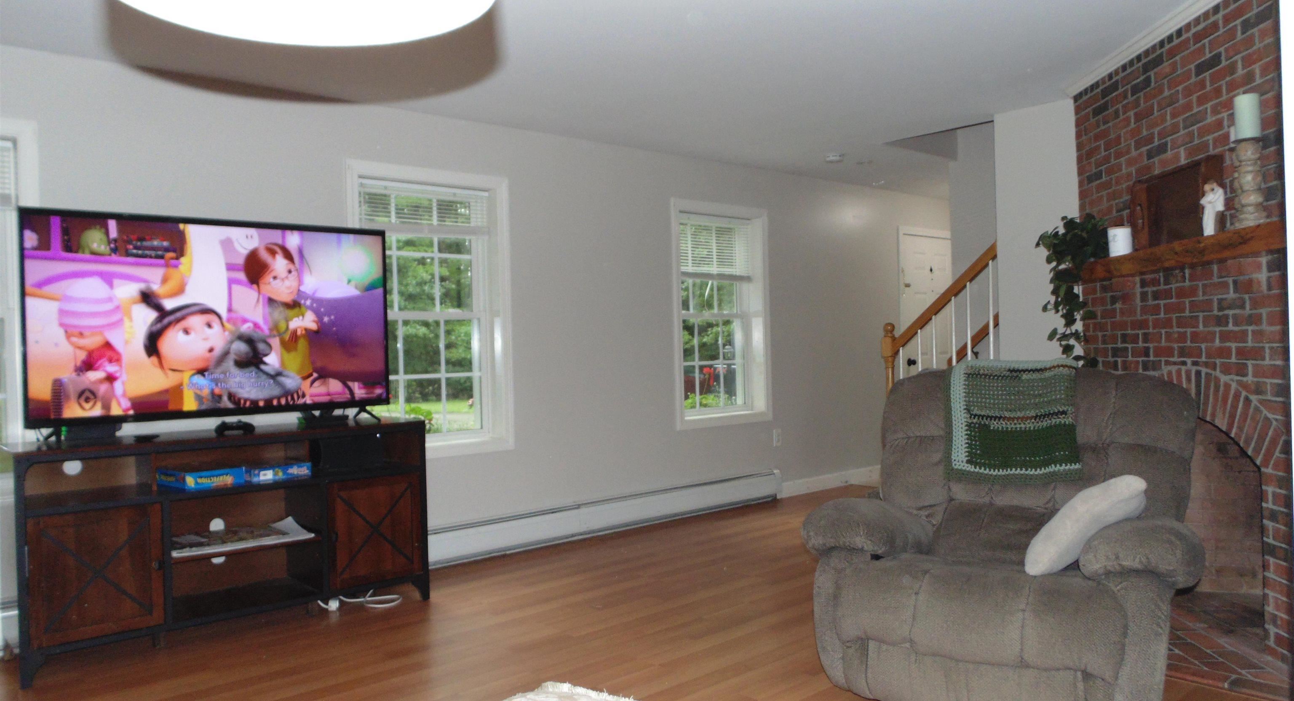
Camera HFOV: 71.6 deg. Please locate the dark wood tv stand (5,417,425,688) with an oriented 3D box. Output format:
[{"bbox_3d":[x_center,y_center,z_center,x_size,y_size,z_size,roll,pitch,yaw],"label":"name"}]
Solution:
[{"bbox_3d":[-1.746,0.759,3.818,1.560,0.816,0.393,-2,0,-41],"label":"dark wood tv stand"}]

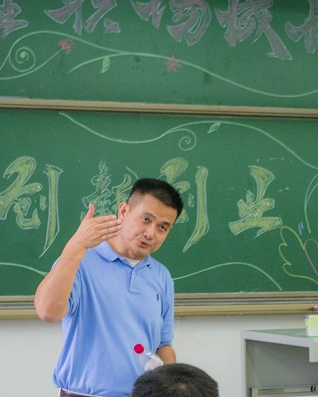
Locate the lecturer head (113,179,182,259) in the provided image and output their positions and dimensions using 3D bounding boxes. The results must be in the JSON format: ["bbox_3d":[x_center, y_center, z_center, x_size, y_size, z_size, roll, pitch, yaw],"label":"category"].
[{"bbox_3d":[-0.036,0.062,4.330,0.177,0.243,0.220,27,4,-21],"label":"lecturer head"}]

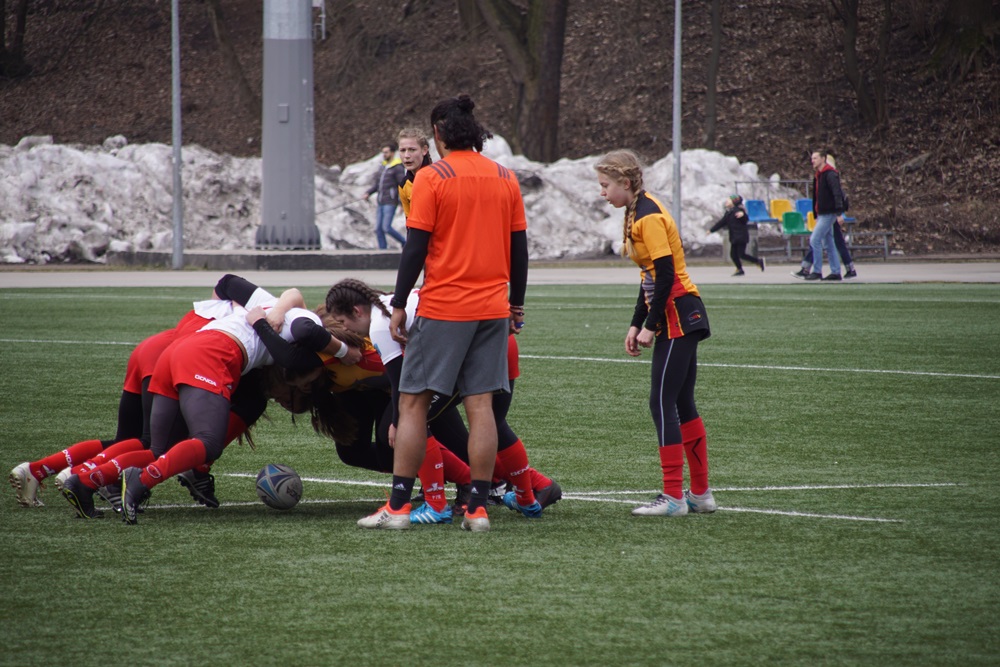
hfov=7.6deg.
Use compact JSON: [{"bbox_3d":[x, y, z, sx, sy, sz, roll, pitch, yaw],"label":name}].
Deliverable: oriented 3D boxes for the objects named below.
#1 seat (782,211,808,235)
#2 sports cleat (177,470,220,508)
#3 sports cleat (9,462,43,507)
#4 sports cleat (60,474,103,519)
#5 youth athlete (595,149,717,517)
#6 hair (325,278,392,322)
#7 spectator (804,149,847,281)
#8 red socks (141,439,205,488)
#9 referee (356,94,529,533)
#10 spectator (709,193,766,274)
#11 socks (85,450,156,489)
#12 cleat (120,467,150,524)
[{"bbox_3d":[4.688,-1.730,118.000,0.430,0.370,0.420,-1,1,-33],"label":"seat"},{"bbox_3d":[-1.318,0.682,32.800,0.250,0.115,0.095,34,-7,-24],"label":"sports cleat"},{"bbox_3d":[-2.081,0.662,32.900,0.115,0.235,0.095,-41,22,-21],"label":"sports cleat"},{"bbox_3d":[-1.732,0.680,31.300,0.108,0.250,0.092,-44,18,-6],"label":"sports cleat"},{"bbox_3d":[0.669,-0.005,32.200,0.500,1.570,0.470,0,1,2],"label":"youth athlete"},{"bbox_3d":[-0.600,-0.140,31.800,0.270,0.180,0.200,0,1,-9],"label":"hair"},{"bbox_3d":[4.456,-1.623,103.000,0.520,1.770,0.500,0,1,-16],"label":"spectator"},{"bbox_3d":[-1.345,0.536,30.900,0.300,0.118,0.110,-29,12,-21],"label":"red socks"},{"bbox_3d":[-0.239,-0.088,31.000,0.600,1.790,0.430,0,1,-18],"label":"referee"},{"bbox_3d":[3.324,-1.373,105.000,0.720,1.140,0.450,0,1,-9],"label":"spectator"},{"bbox_3d":[-1.595,0.566,31.350,0.310,0.115,0.105,-22,6,-12],"label":"socks"},{"bbox_3d":[-1.521,0.676,31.300,0.115,0.255,0.095,-12,28,-9],"label":"cleat"}]

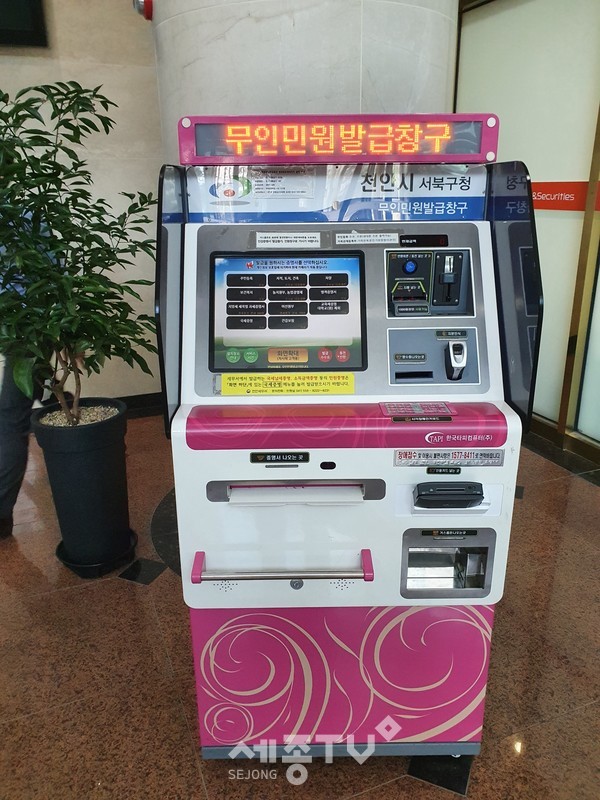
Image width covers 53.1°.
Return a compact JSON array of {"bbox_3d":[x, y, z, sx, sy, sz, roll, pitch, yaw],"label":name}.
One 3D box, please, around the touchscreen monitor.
[{"bbox_3d":[-0.027,-0.202,1.391,0.360,0.290,0.030,-1,-10,0],"label":"touchscreen monitor"}]

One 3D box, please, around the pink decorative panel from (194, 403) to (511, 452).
[{"bbox_3d":[0.098,0.054,1.289,0.663,0.072,0.095,-1,18,0],"label":"pink decorative panel"}]

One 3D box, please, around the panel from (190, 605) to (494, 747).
[{"bbox_3d":[0.104,0.675,1.481,0.716,0.424,0.020,-1,18,0],"label":"panel"}]

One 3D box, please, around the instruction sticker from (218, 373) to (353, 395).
[{"bbox_3d":[-0.027,-0.035,1.350,0.299,0.051,0.006,-1,-10,0],"label":"instruction sticker"}]

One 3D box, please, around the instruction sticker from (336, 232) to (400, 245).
[{"bbox_3d":[0.160,-0.378,1.409,0.148,0.026,0.006,-1,-10,0],"label":"instruction sticker"}]

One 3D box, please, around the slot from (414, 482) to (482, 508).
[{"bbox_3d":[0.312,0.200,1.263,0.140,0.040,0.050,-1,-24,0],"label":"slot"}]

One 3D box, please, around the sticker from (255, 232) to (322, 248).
[{"bbox_3d":[-0.027,-0.374,1.408,0.150,0.038,0.006,-1,-10,0],"label":"sticker"}]

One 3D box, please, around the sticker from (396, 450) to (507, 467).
[{"bbox_3d":[0.314,0.122,1.262,0.232,0.038,0.006,-1,18,0],"label":"sticker"}]

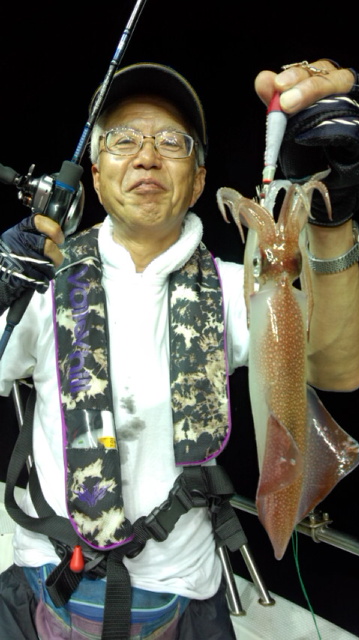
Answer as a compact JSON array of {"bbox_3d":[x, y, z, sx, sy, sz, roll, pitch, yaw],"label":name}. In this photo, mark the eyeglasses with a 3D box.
[{"bbox_3d":[-0.048,-0.252,0.757,0.140,0.043,0.140,4,-4,-3],"label":"eyeglasses"}]

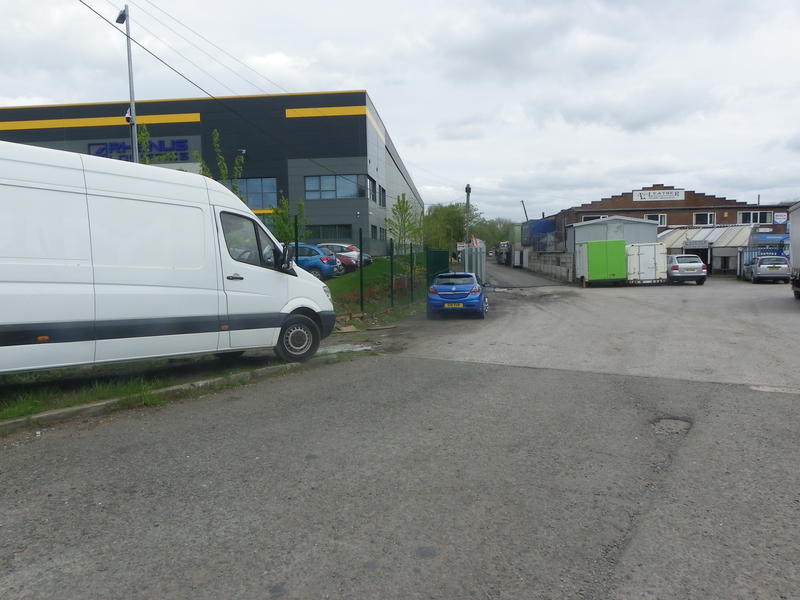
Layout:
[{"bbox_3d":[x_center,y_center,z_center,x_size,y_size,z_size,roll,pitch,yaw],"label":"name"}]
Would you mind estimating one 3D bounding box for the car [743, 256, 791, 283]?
[{"bbox_3d":[20.948,-1.732,34.384,1.840,1.500,4.470,0,5,22],"label":"car"}]

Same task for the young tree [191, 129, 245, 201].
[{"bbox_3d":[-4.559,-2.058,15.374,1.700,4.422,1.700,-1,5,4],"label":"young tree"}]

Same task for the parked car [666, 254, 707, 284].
[{"bbox_3d":[16.331,-1.795,35.359,1.930,1.700,4.780,-1,5,10],"label":"parked car"}]

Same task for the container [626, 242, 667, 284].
[{"bbox_3d":[14.532,-2.179,35.887,2.100,2.350,4.400,0,5,16],"label":"container"}]

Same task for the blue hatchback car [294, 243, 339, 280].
[{"bbox_3d":[-4.643,-1.566,25.703,3.940,1.520,1.730,-1,5,4],"label":"blue hatchback car"}]

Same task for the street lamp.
[{"bbox_3d":[-7.179,-3.787,16.172,0.650,7.870,0.300,3,7,45],"label":"street lamp"}]

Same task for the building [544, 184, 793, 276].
[{"bbox_3d":[21.157,-5.707,51.118,15.500,6.800,15.000,-1,5,4],"label":"building"}]

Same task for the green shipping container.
[{"bbox_3d":[11.925,-2.187,35.876,2.050,2.500,5.000,-1,5,9],"label":"green shipping container"}]

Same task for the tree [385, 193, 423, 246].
[{"bbox_3d":[0.208,-3.124,27.838,1.800,3.672,1.800,-1,5,4],"label":"tree"}]

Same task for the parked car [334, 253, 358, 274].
[{"bbox_3d":[-4.041,-1.954,29.893,4.100,1.480,1.740,-1,5,4],"label":"parked car"}]

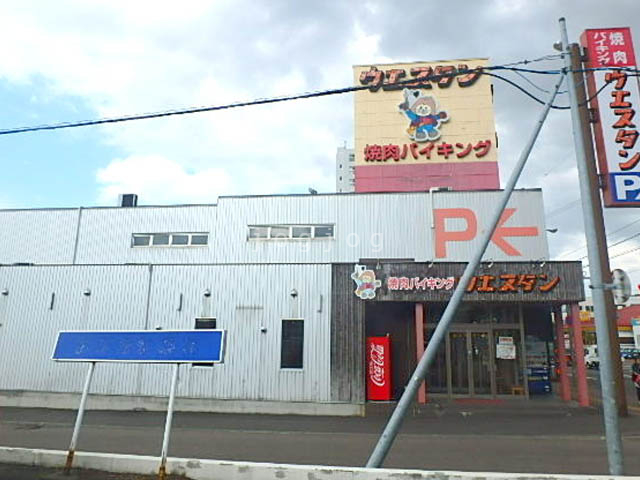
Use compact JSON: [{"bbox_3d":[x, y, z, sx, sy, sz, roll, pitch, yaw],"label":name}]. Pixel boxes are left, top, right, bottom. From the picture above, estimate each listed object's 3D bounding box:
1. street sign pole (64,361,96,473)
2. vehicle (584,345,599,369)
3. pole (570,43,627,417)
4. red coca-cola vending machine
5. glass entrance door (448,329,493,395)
[{"bbox_3d":[-3.576,2.562,6.406,0.070,1.580,0.070,0,-24,6],"label":"street sign pole"},{"bbox_3d":[19.472,7.966,29.000,3.400,1.750,1.500,-1,-12,6],"label":"vehicle"},{"bbox_3d":[7.923,-0.814,12.200,0.270,10.940,0.270,0,-12,6],"label":"pole"},{"bbox_3d":[1.849,4.002,13.378,0.750,1.830,1.000,-1,-12,6],"label":"red coca-cola vending machine"},{"bbox_3d":[4.878,4.051,13.944,1.420,2.050,0.100,-1,-12,6],"label":"glass entrance door"}]

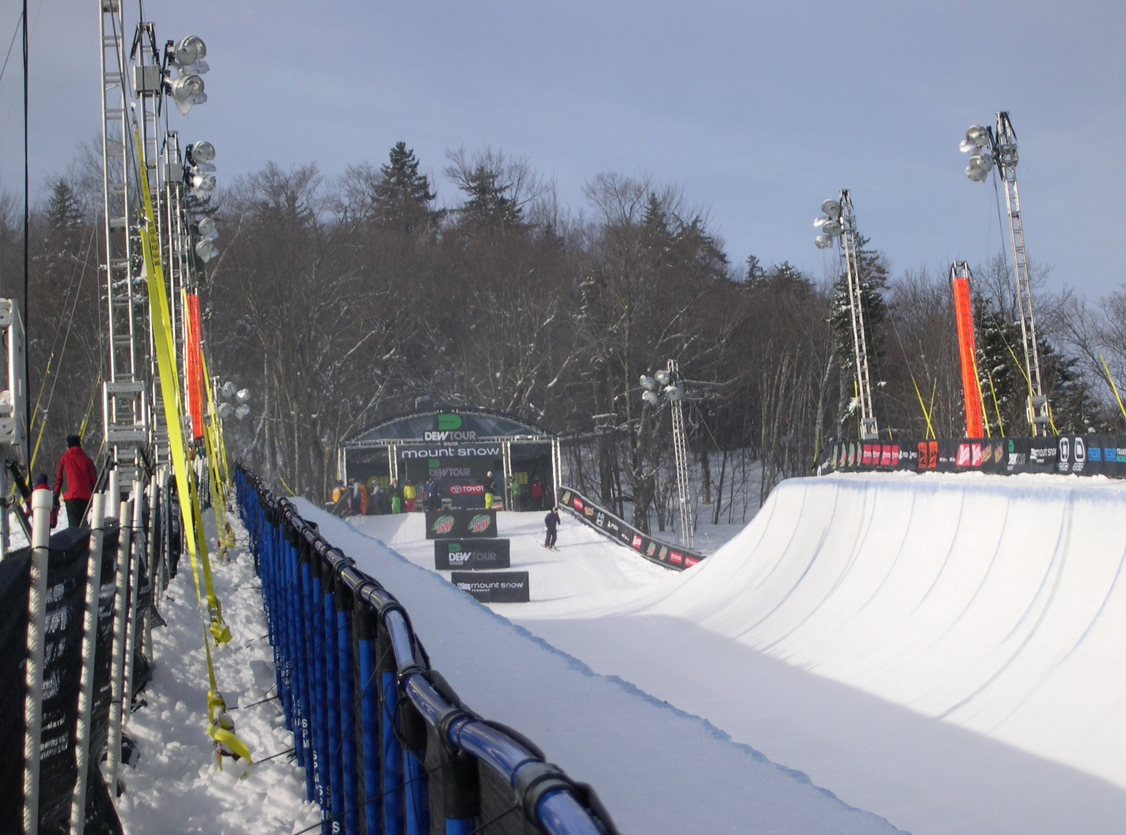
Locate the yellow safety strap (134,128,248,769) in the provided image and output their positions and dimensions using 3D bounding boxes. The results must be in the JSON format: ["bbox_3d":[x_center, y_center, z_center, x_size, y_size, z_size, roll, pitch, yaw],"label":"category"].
[{"bbox_3d":[-2.442,-0.378,23.000,0.200,0.200,13.680,-6,17,-7],"label":"yellow safety strap"}]

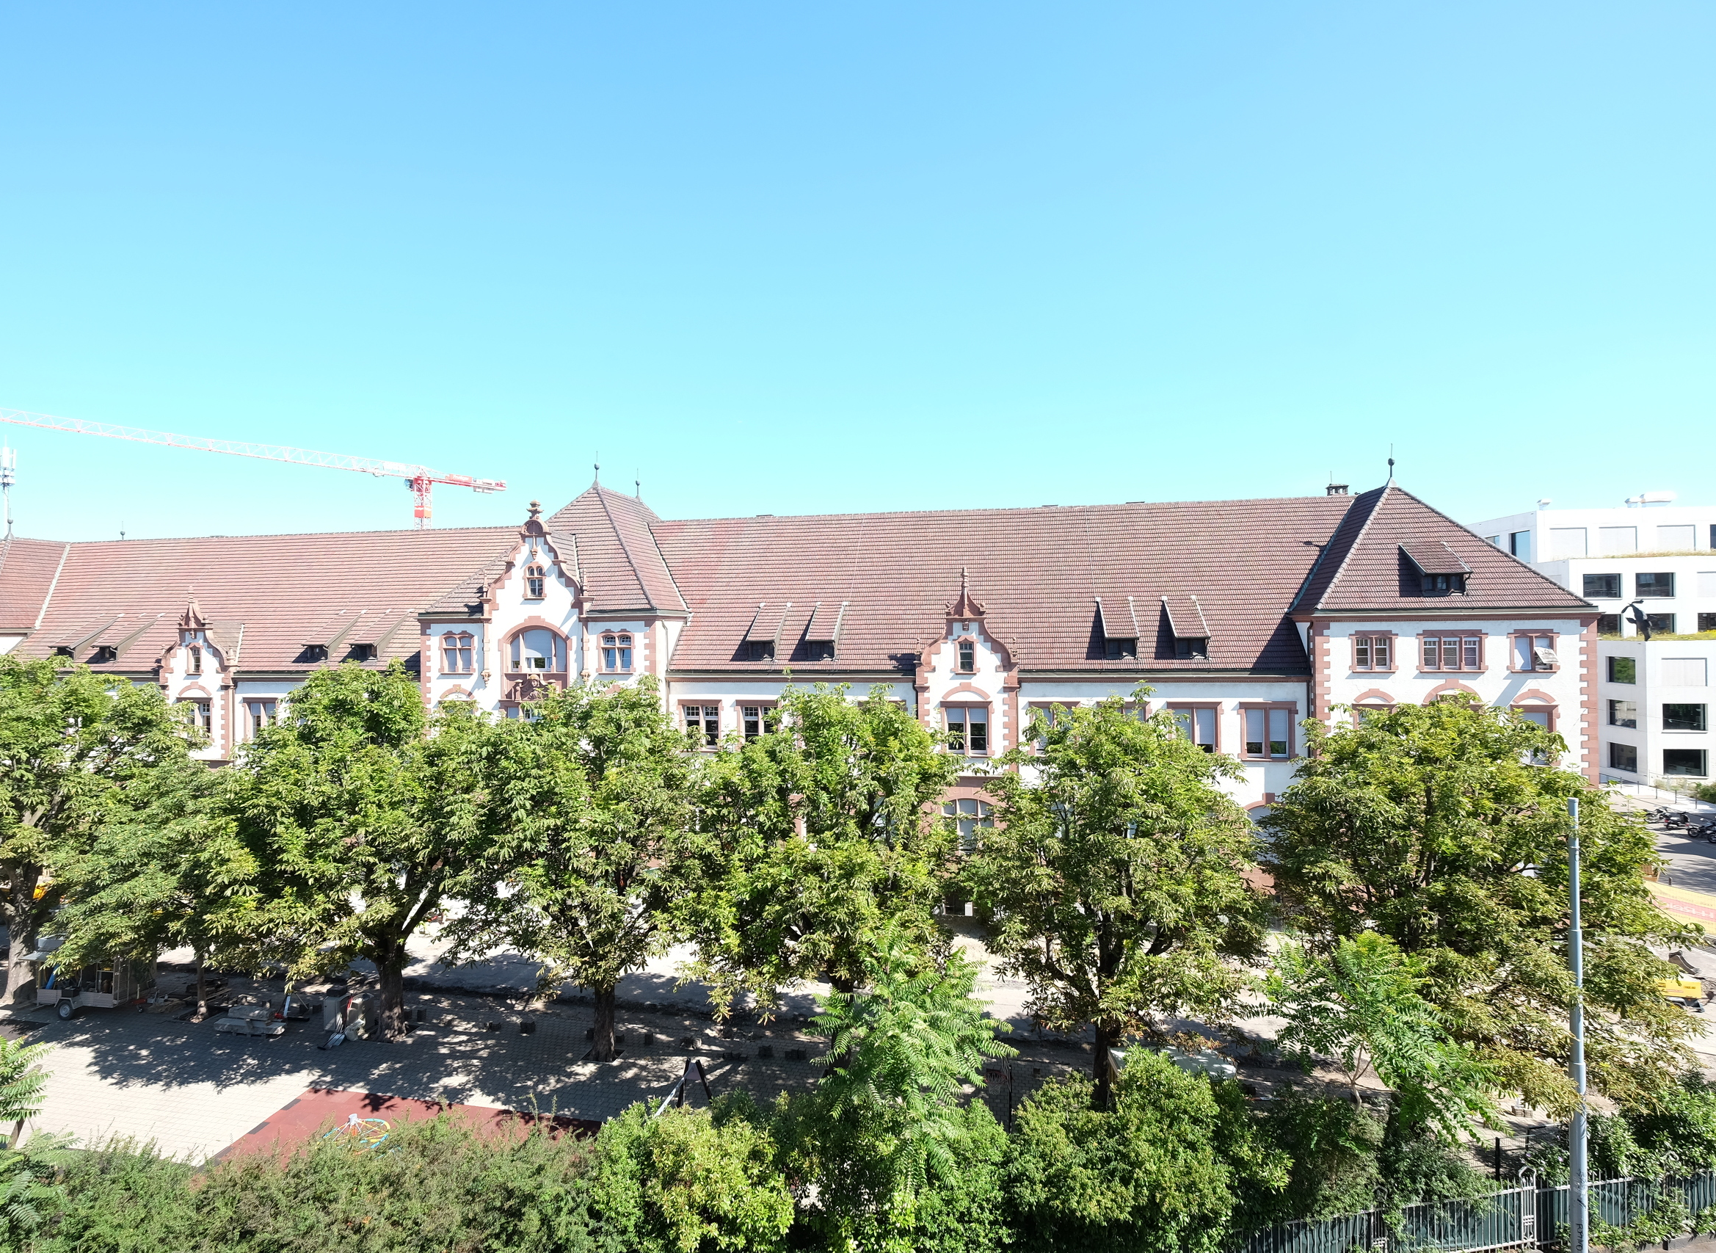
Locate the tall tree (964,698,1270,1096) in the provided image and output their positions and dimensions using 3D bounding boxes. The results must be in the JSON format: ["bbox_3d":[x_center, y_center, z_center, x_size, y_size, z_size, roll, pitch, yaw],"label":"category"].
[{"bbox_3d":[6.484,7.219,20.486,7.712,11.094,7.487,-1,0,10],"label":"tall tree"}]

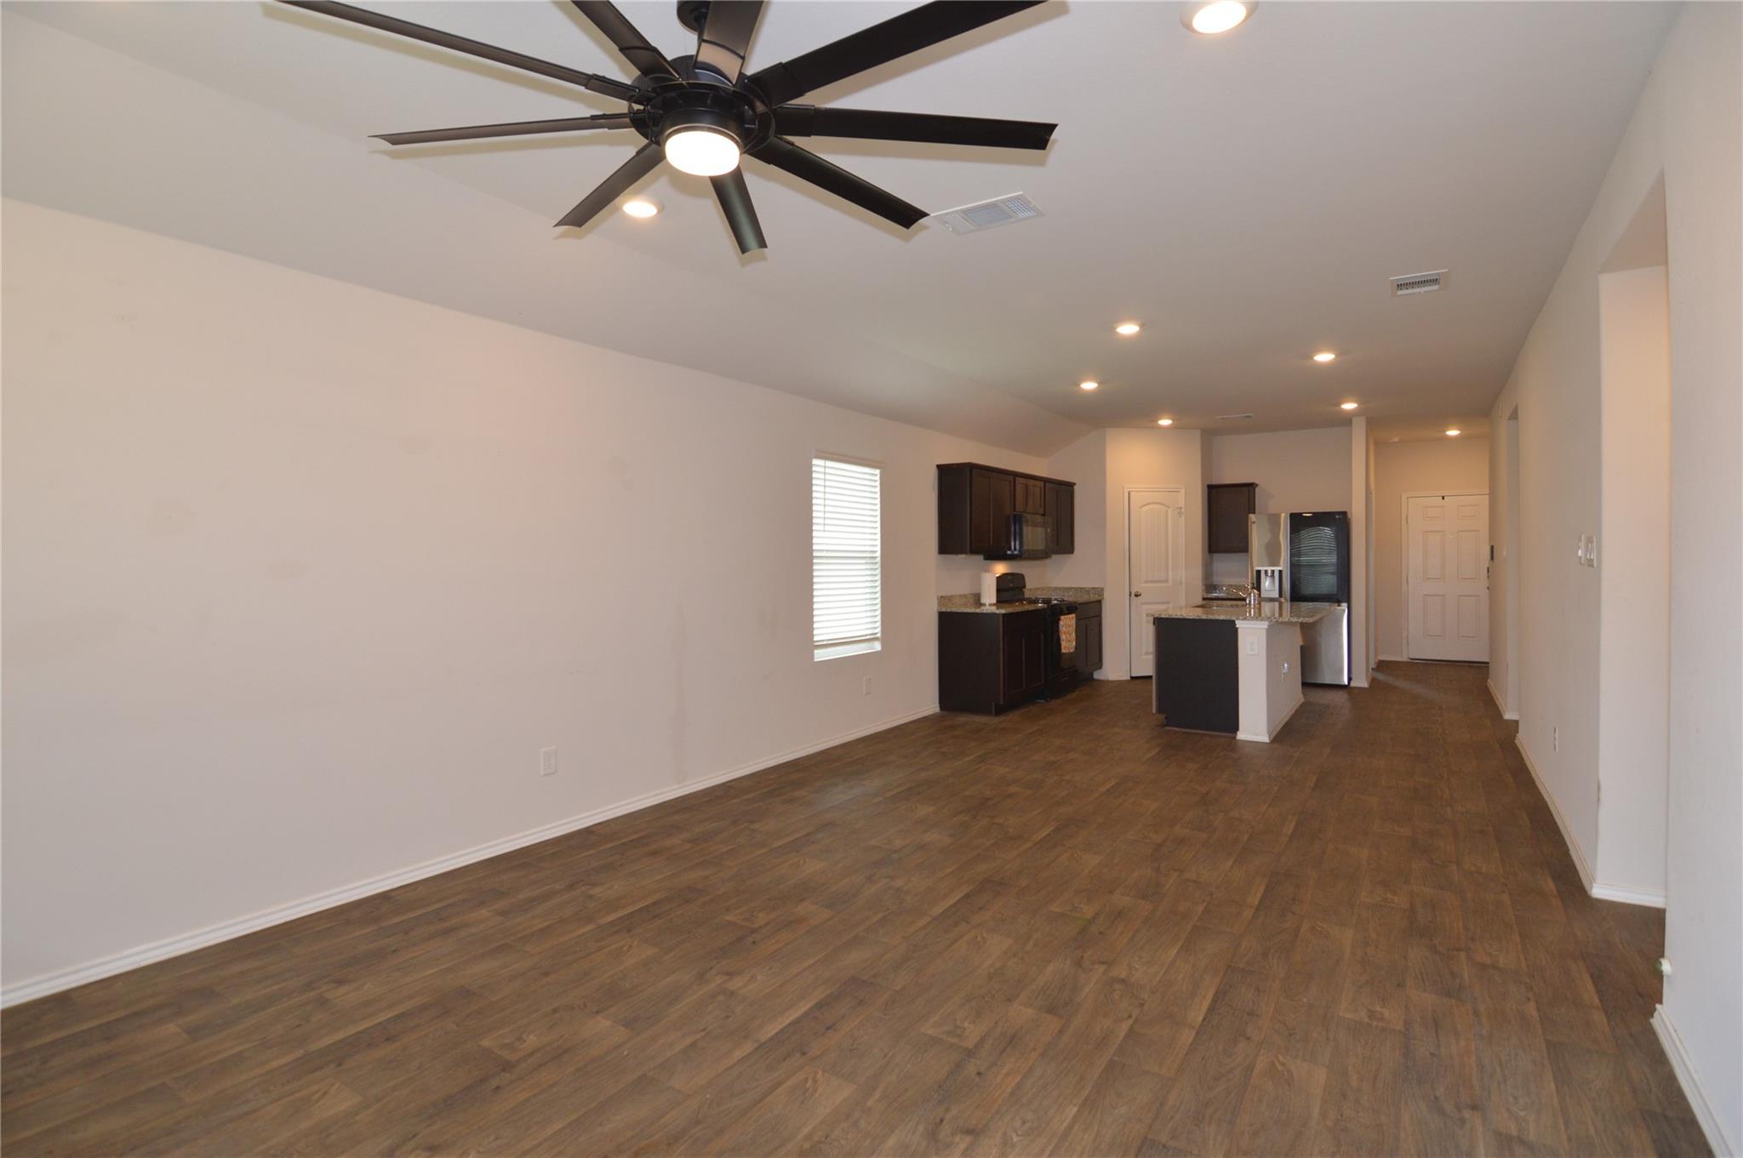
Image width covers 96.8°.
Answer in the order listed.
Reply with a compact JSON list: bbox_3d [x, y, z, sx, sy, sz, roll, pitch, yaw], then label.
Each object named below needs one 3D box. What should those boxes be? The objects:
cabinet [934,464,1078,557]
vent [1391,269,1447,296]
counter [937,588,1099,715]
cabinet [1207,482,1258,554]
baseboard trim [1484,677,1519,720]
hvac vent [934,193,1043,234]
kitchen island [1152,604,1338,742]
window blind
[{"bbox_3d":[1.440,-0.633,7.740,0.345,0.784,2.472,0,2,36],"label":"cabinet"},{"bbox_3d":[2.789,-1.501,3.945,0.245,0.020,0.320,0,1,32],"label":"vent"},{"bbox_3d":[1.587,0.653,7.681,0.655,1.000,2.462,0,2,36],"label":"counter"},{"bbox_3d":[4.088,-0.686,8.774,0.450,0.777,0.350,0,2,36],"label":"cabinet"},{"bbox_3d":[5.684,1.053,7.043,0.020,0.085,2.100,0,2,36],"label":"baseboard trim"},{"bbox_3d":[0.473,-1.456,3.107,0.385,0.020,0.248,0,1,31],"label":"hvac vent"},{"bbox_3d":[3.161,0.696,6.479,1.180,0.914,1.970,0,2,36],"label":"kitchen island"},{"bbox_3d":[-0.171,-0.156,5.862,0.060,1.412,0.810,0,2,36],"label":"window blind"}]

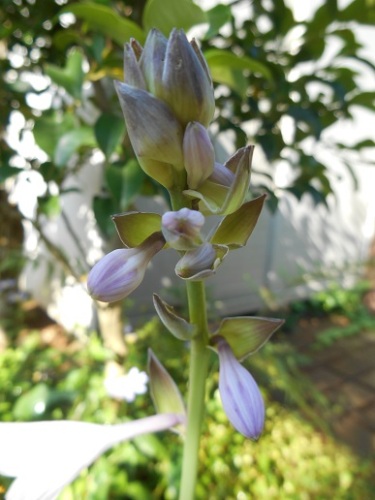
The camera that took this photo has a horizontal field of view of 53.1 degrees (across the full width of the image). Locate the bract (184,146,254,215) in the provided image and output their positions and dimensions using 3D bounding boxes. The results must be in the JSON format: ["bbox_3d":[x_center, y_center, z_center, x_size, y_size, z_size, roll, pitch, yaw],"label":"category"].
[{"bbox_3d":[0.016,-0.035,0.192,0.021,0.042,0.024,30,11,-39],"label":"bract"}]

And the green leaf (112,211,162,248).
[{"bbox_3d":[-0.025,-0.010,0.200,0.034,0.021,0.012,18,-19,9],"label":"green leaf"}]

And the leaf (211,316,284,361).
[{"bbox_3d":[0.033,0.048,0.205,0.042,0.023,0.013,-13,-15,-14],"label":"leaf"}]

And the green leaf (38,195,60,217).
[{"bbox_3d":[-0.331,-0.107,0.900,0.048,0.050,0.030,0,0,0],"label":"green leaf"}]

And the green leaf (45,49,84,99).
[{"bbox_3d":[-0.262,-0.376,0.800,0.080,0.100,0.045,12,0,-4],"label":"green leaf"}]

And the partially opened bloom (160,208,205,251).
[{"bbox_3d":[-0.002,-0.010,0.178,0.020,0.020,0.028,0,20,0],"label":"partially opened bloom"}]

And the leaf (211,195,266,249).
[{"bbox_3d":[0.028,-0.015,0.203,0.021,0.040,0.012,42,-9,16],"label":"leaf"}]

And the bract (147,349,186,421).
[{"bbox_3d":[-0.011,0.073,0.205,0.017,0.042,0.011,-26,3,-24],"label":"bract"}]

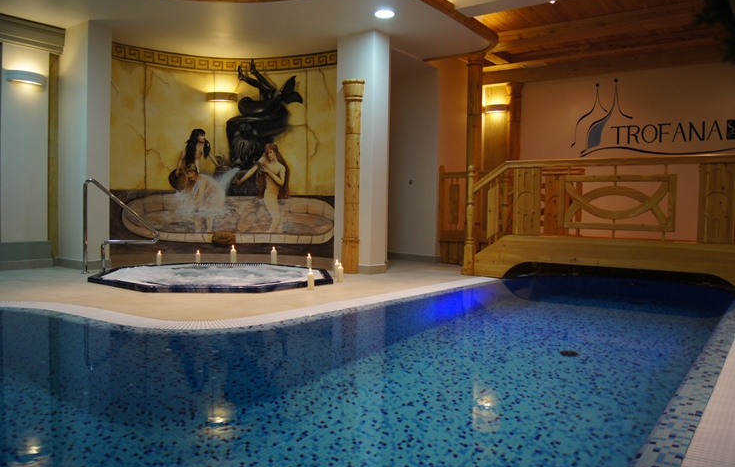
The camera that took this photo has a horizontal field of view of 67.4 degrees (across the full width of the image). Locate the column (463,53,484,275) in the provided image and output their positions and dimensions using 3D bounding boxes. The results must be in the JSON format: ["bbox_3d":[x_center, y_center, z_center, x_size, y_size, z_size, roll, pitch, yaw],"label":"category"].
[{"bbox_3d":[1.270,-0.843,6.552,0.230,2.540,0.230,2,3,29],"label":"column"}]

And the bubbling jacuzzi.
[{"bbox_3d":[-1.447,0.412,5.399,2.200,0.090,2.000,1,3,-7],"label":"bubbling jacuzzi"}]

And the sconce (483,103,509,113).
[{"bbox_3d":[1.789,-1.738,7.680,0.365,0.115,0.110,2,3,29],"label":"sconce"}]

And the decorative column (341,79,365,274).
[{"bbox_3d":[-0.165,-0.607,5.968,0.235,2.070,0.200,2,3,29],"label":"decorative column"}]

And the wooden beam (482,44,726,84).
[{"bbox_3d":[2.946,-2.115,7.030,3.196,0.180,0.170,2,3,29],"label":"wooden beam"}]

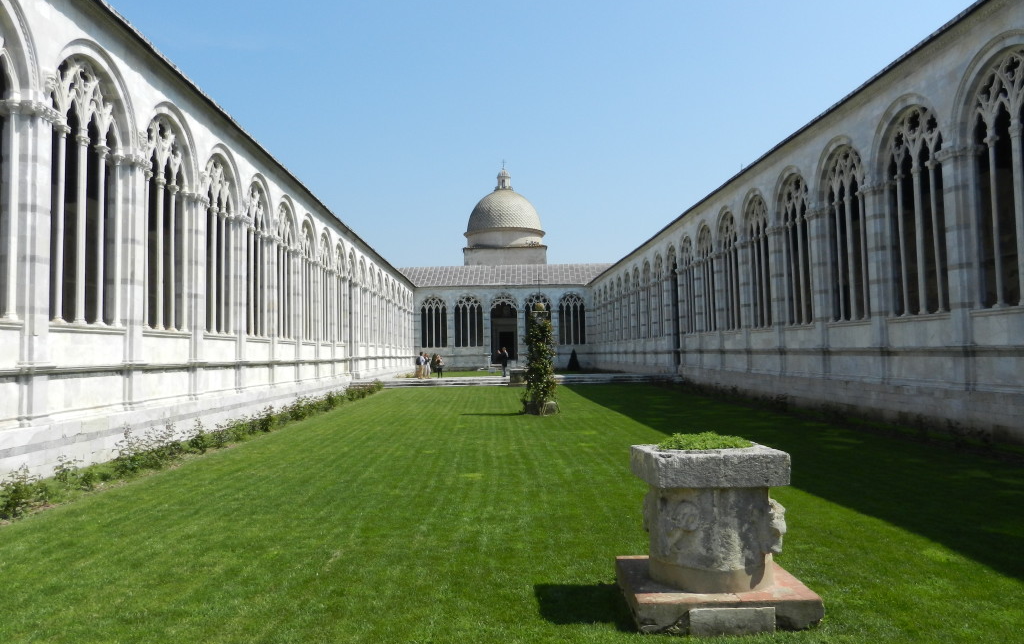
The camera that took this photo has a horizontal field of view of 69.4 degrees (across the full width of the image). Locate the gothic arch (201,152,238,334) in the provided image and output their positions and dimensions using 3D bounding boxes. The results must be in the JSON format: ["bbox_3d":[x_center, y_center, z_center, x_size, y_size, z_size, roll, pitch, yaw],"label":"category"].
[{"bbox_3d":[-9.724,-2.622,24.877,0.450,6.050,3.150,-1,-2,-2],"label":"gothic arch"}]

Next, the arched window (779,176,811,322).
[{"bbox_3d":[11.153,-2.882,29.058,0.450,5.970,3.050,-1,-2,-2],"label":"arched window"}]

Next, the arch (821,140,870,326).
[{"bbox_3d":[11.094,-2.947,24.243,0.485,5.946,3.104,-1,-2,-2],"label":"arch"}]

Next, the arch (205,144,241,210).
[{"bbox_3d":[-9.668,-4.807,24.147,0.485,2.115,3.395,-1,-2,-2],"label":"arch"}]

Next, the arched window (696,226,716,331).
[{"bbox_3d":[10.779,-2.366,41.096,0.450,5.970,3.050,-1,-2,-2],"label":"arched window"}]

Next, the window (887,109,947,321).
[{"bbox_3d":[11.400,-3.224,21.082,0.450,5.970,3.050,-1,-2,-2],"label":"window"}]

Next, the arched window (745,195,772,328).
[{"bbox_3d":[11.025,-2.706,33.170,0.450,5.970,3.050,-1,-2,-2],"label":"arched window"}]

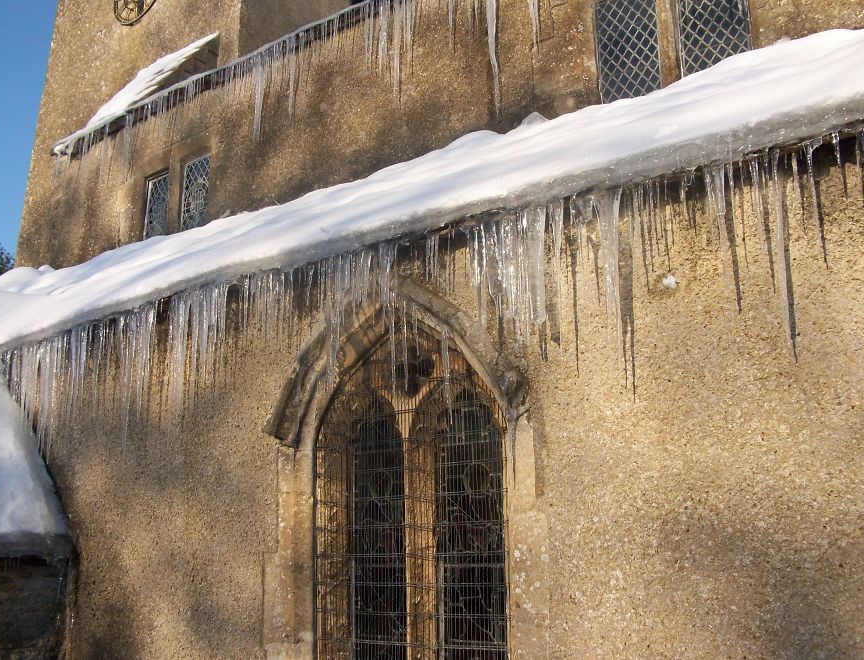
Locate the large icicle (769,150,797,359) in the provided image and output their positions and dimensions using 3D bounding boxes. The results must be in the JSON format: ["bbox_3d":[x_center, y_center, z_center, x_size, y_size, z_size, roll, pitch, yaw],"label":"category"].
[{"bbox_3d":[1.388,-0.315,3.405,0.042,0.836,0.042,-8,-14,36],"label":"large icicle"}]

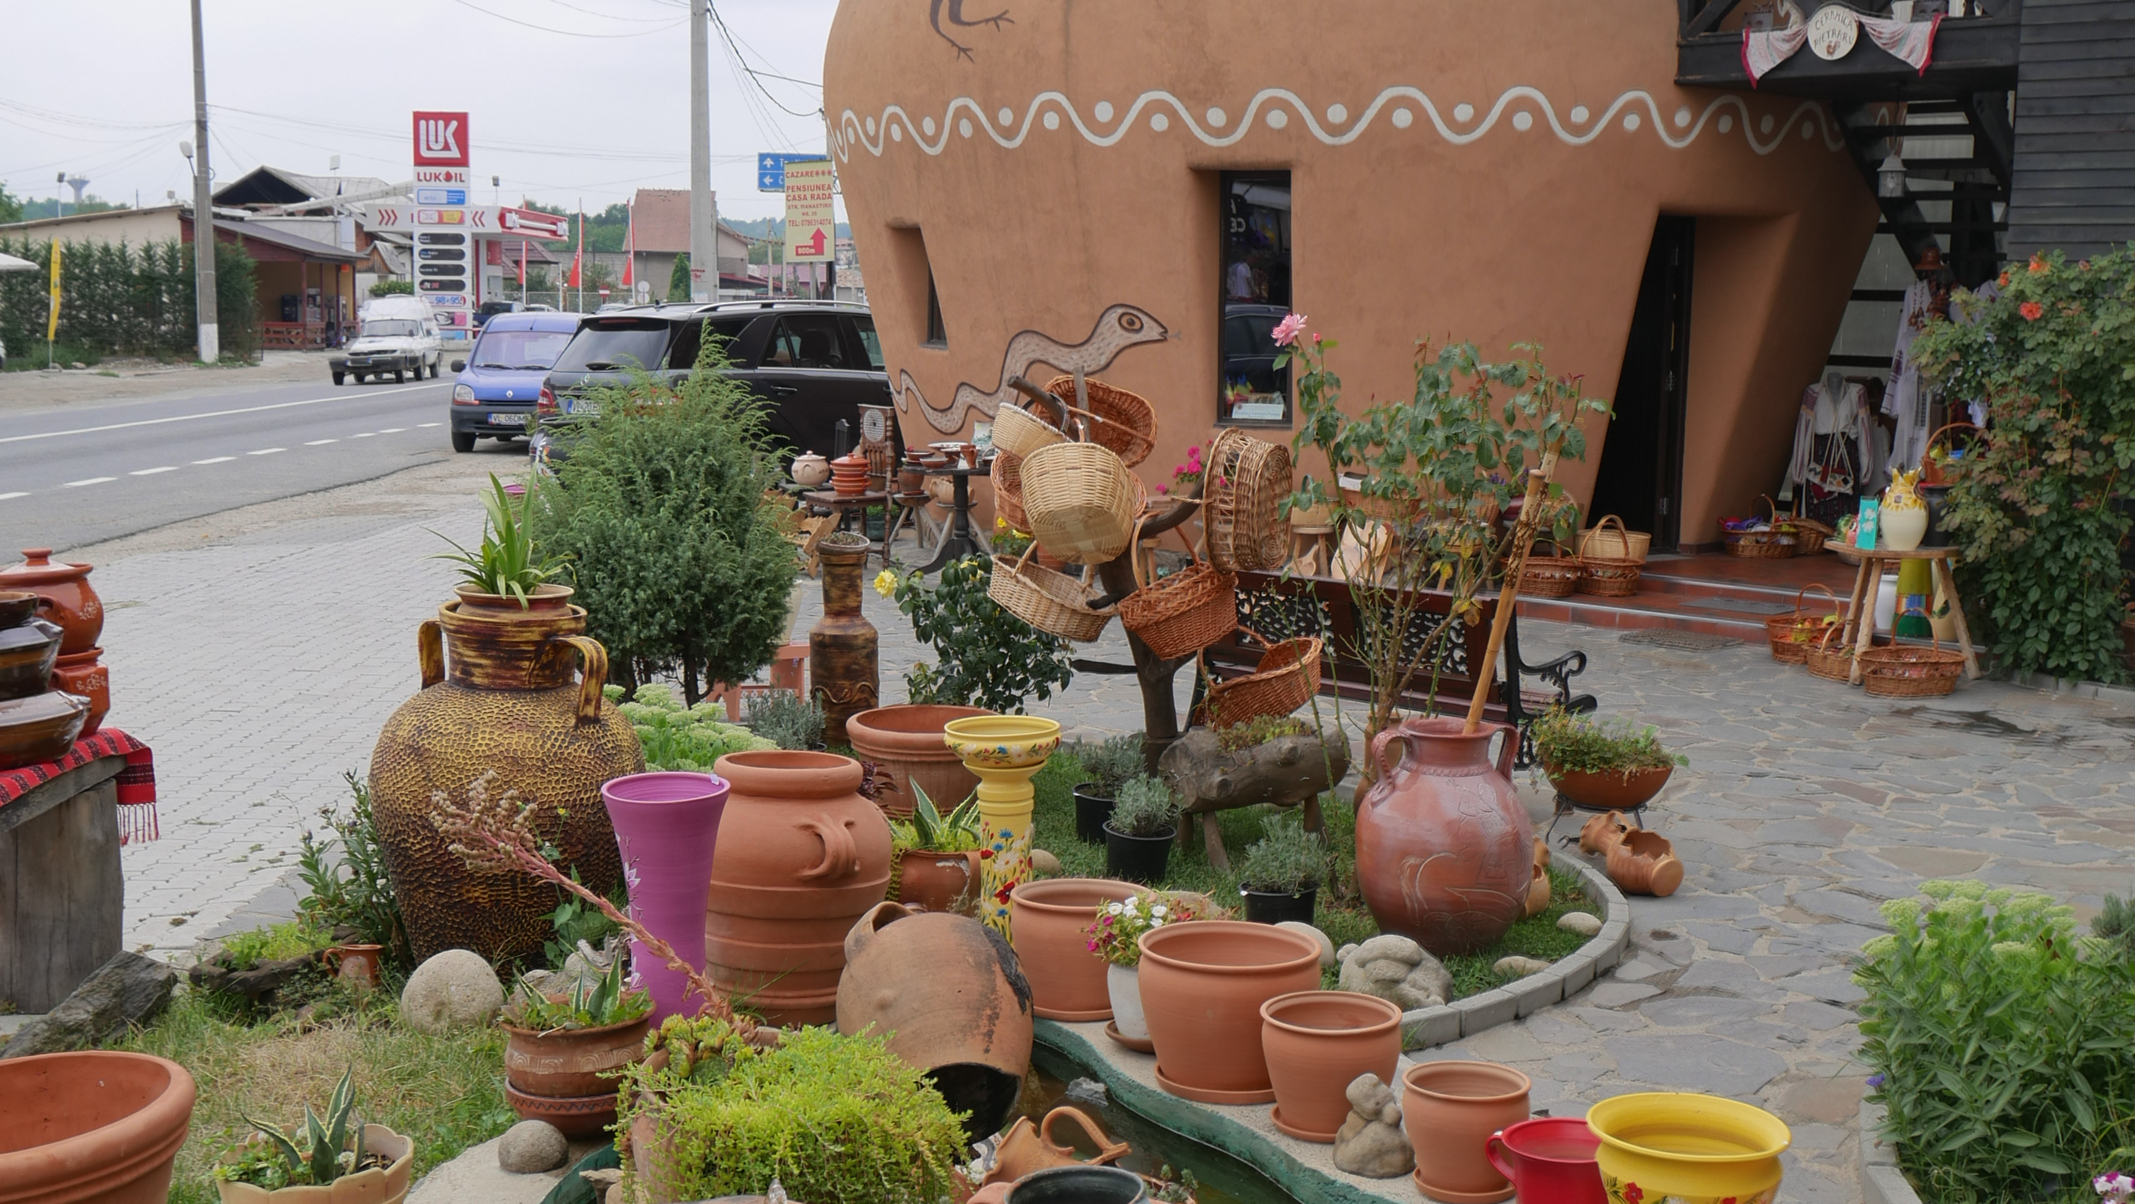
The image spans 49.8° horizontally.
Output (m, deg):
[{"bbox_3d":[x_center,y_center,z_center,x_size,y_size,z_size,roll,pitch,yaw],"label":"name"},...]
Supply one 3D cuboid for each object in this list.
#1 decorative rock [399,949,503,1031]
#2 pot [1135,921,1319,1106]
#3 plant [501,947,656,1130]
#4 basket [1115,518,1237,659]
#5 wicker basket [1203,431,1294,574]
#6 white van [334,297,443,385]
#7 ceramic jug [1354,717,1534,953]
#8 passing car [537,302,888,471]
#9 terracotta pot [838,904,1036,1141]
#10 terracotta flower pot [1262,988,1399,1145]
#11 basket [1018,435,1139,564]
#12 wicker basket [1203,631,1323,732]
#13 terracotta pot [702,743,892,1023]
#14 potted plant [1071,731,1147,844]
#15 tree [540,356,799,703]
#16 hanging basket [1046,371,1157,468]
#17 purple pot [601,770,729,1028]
[{"bbox_3d":[-1.375,0.865,5.155,0.226,0.170,0.205,0,7,0],"label":"decorative rock"},{"bbox_3d":[0.345,0.876,4.892,0.387,0.299,0.387,0,7,0],"label":"pot"},{"bbox_3d":[-0.991,0.877,4.665,0.303,0.330,0.303,0,7,0],"label":"plant"},{"bbox_3d":[0.352,-0.048,7.600,0.430,0.460,0.310,-8,9,42],"label":"basket"},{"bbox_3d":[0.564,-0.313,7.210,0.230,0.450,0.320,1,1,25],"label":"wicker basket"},{"bbox_3d":[-15.508,-5.956,52.500,1.700,1.930,4.400,0,7,-3],"label":"white van"},{"bbox_3d":[0.977,0.600,5.950,0.460,0.590,0.450,1,7,6],"label":"ceramic jug"},{"bbox_3d":[-2.931,-1.999,23.397,1.900,1.800,4.750,5,8,37],"label":"passing car"},{"bbox_3d":[-0.277,0.865,4.780,0.410,0.410,0.430,-15,42,-7],"label":"terracotta pot"},{"bbox_3d":[0.535,0.947,4.689,0.286,0.240,0.286,1,7,0],"label":"terracotta flower pot"},{"bbox_3d":[0.041,-0.307,7.000,0.350,0.270,0.330,-6,-35,-11],"label":"basket"},{"bbox_3d":[0.603,0.257,7.100,0.400,0.200,0.280,-26,18,-8],"label":"wicker basket"},{"bbox_3d":[-0.638,0.665,5.398,0.470,0.585,0.510,1,7,0],"label":"terracotta pot"},{"bbox_3d":[0.124,0.552,6.924,0.225,0.318,0.225,0,7,0],"label":"potted plant"},{"bbox_3d":[-1.586,-0.212,9.239,1.020,1.469,1.000,-1,7,-10],"label":"tree"},{"bbox_3d":[0.109,-0.575,7.289,0.340,0.250,0.250,21,13,8],"label":"hanging basket"},{"bbox_3d":[-0.952,0.702,5.450,0.300,0.560,0.300,0,7,0],"label":"purple pot"}]

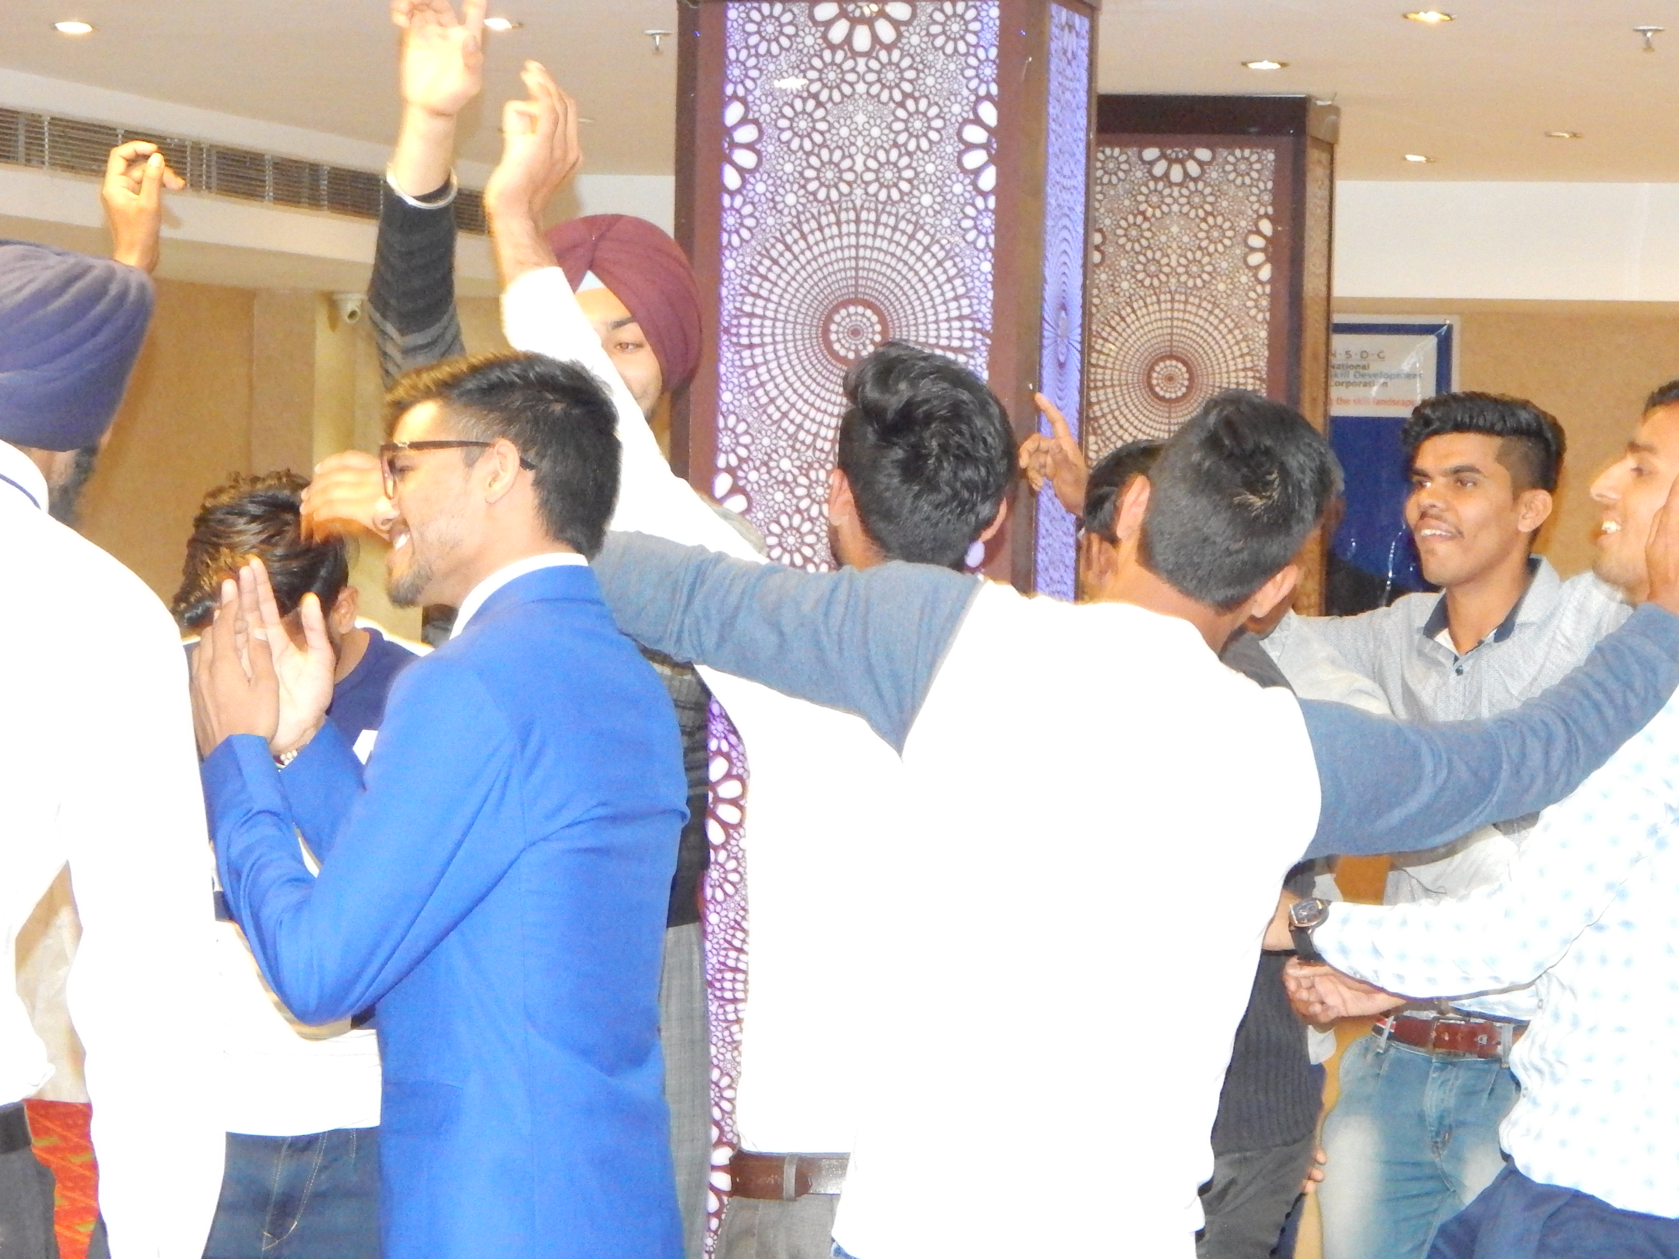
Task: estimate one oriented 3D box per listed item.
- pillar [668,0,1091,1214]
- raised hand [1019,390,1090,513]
[{"bbox_3d":[0.076,0.021,7.519,0.646,2.510,0.646,2,2,11],"label":"pillar"},{"bbox_3d":[0.257,-0.208,4.900,0.088,0.148,0.085,3,2,37],"label":"raised hand"}]

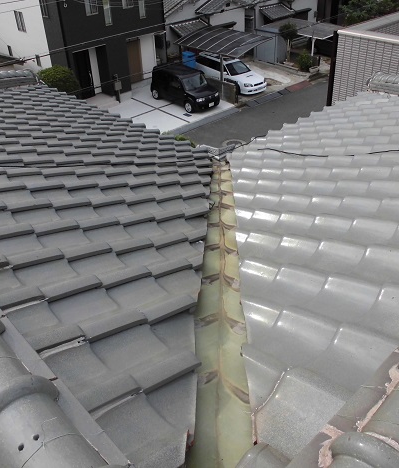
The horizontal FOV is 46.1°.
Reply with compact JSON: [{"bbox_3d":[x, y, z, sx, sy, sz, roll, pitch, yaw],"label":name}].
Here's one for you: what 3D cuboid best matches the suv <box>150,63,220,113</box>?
[{"bbox_3d":[-0.689,-7.282,23.371,1.690,1.650,3.870,-26,41,-31],"label":"suv"}]

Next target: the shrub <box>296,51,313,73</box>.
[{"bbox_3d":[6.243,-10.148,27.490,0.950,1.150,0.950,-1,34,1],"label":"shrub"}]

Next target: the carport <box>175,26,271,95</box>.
[{"bbox_3d":[1.216,-9.307,25.351,2.631,2.695,4.759,-28,42,-33],"label":"carport"}]

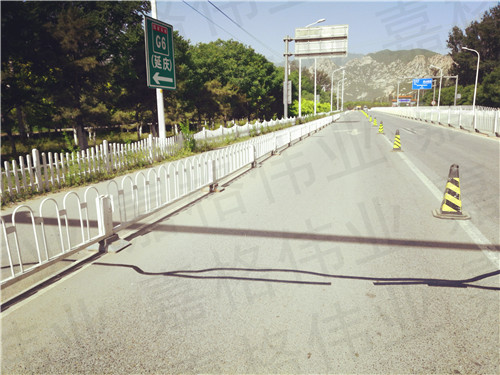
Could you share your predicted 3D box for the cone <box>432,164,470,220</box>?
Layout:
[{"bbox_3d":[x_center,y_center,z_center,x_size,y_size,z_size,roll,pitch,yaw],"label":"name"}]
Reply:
[{"bbox_3d":[2.811,0.036,5.176,0.450,0.713,0.450,2,13,16],"label":"cone"}]

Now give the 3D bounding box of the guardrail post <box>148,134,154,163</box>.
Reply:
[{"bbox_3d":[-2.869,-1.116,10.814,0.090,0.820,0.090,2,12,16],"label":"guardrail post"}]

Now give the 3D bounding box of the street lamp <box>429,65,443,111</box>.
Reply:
[{"bbox_3d":[43.889,-23.160,89.219,2.400,10.500,0.300,2,12,16],"label":"street lamp"}]

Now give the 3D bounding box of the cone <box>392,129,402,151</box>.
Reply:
[{"bbox_3d":[4.990,-1.586,12.683,0.400,0.700,0.400,2,12,16],"label":"cone"}]

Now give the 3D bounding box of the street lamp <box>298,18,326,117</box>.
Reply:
[{"bbox_3d":[6.487,-12.055,39.099,2.620,10.088,0.350,2,13,16],"label":"street lamp"}]

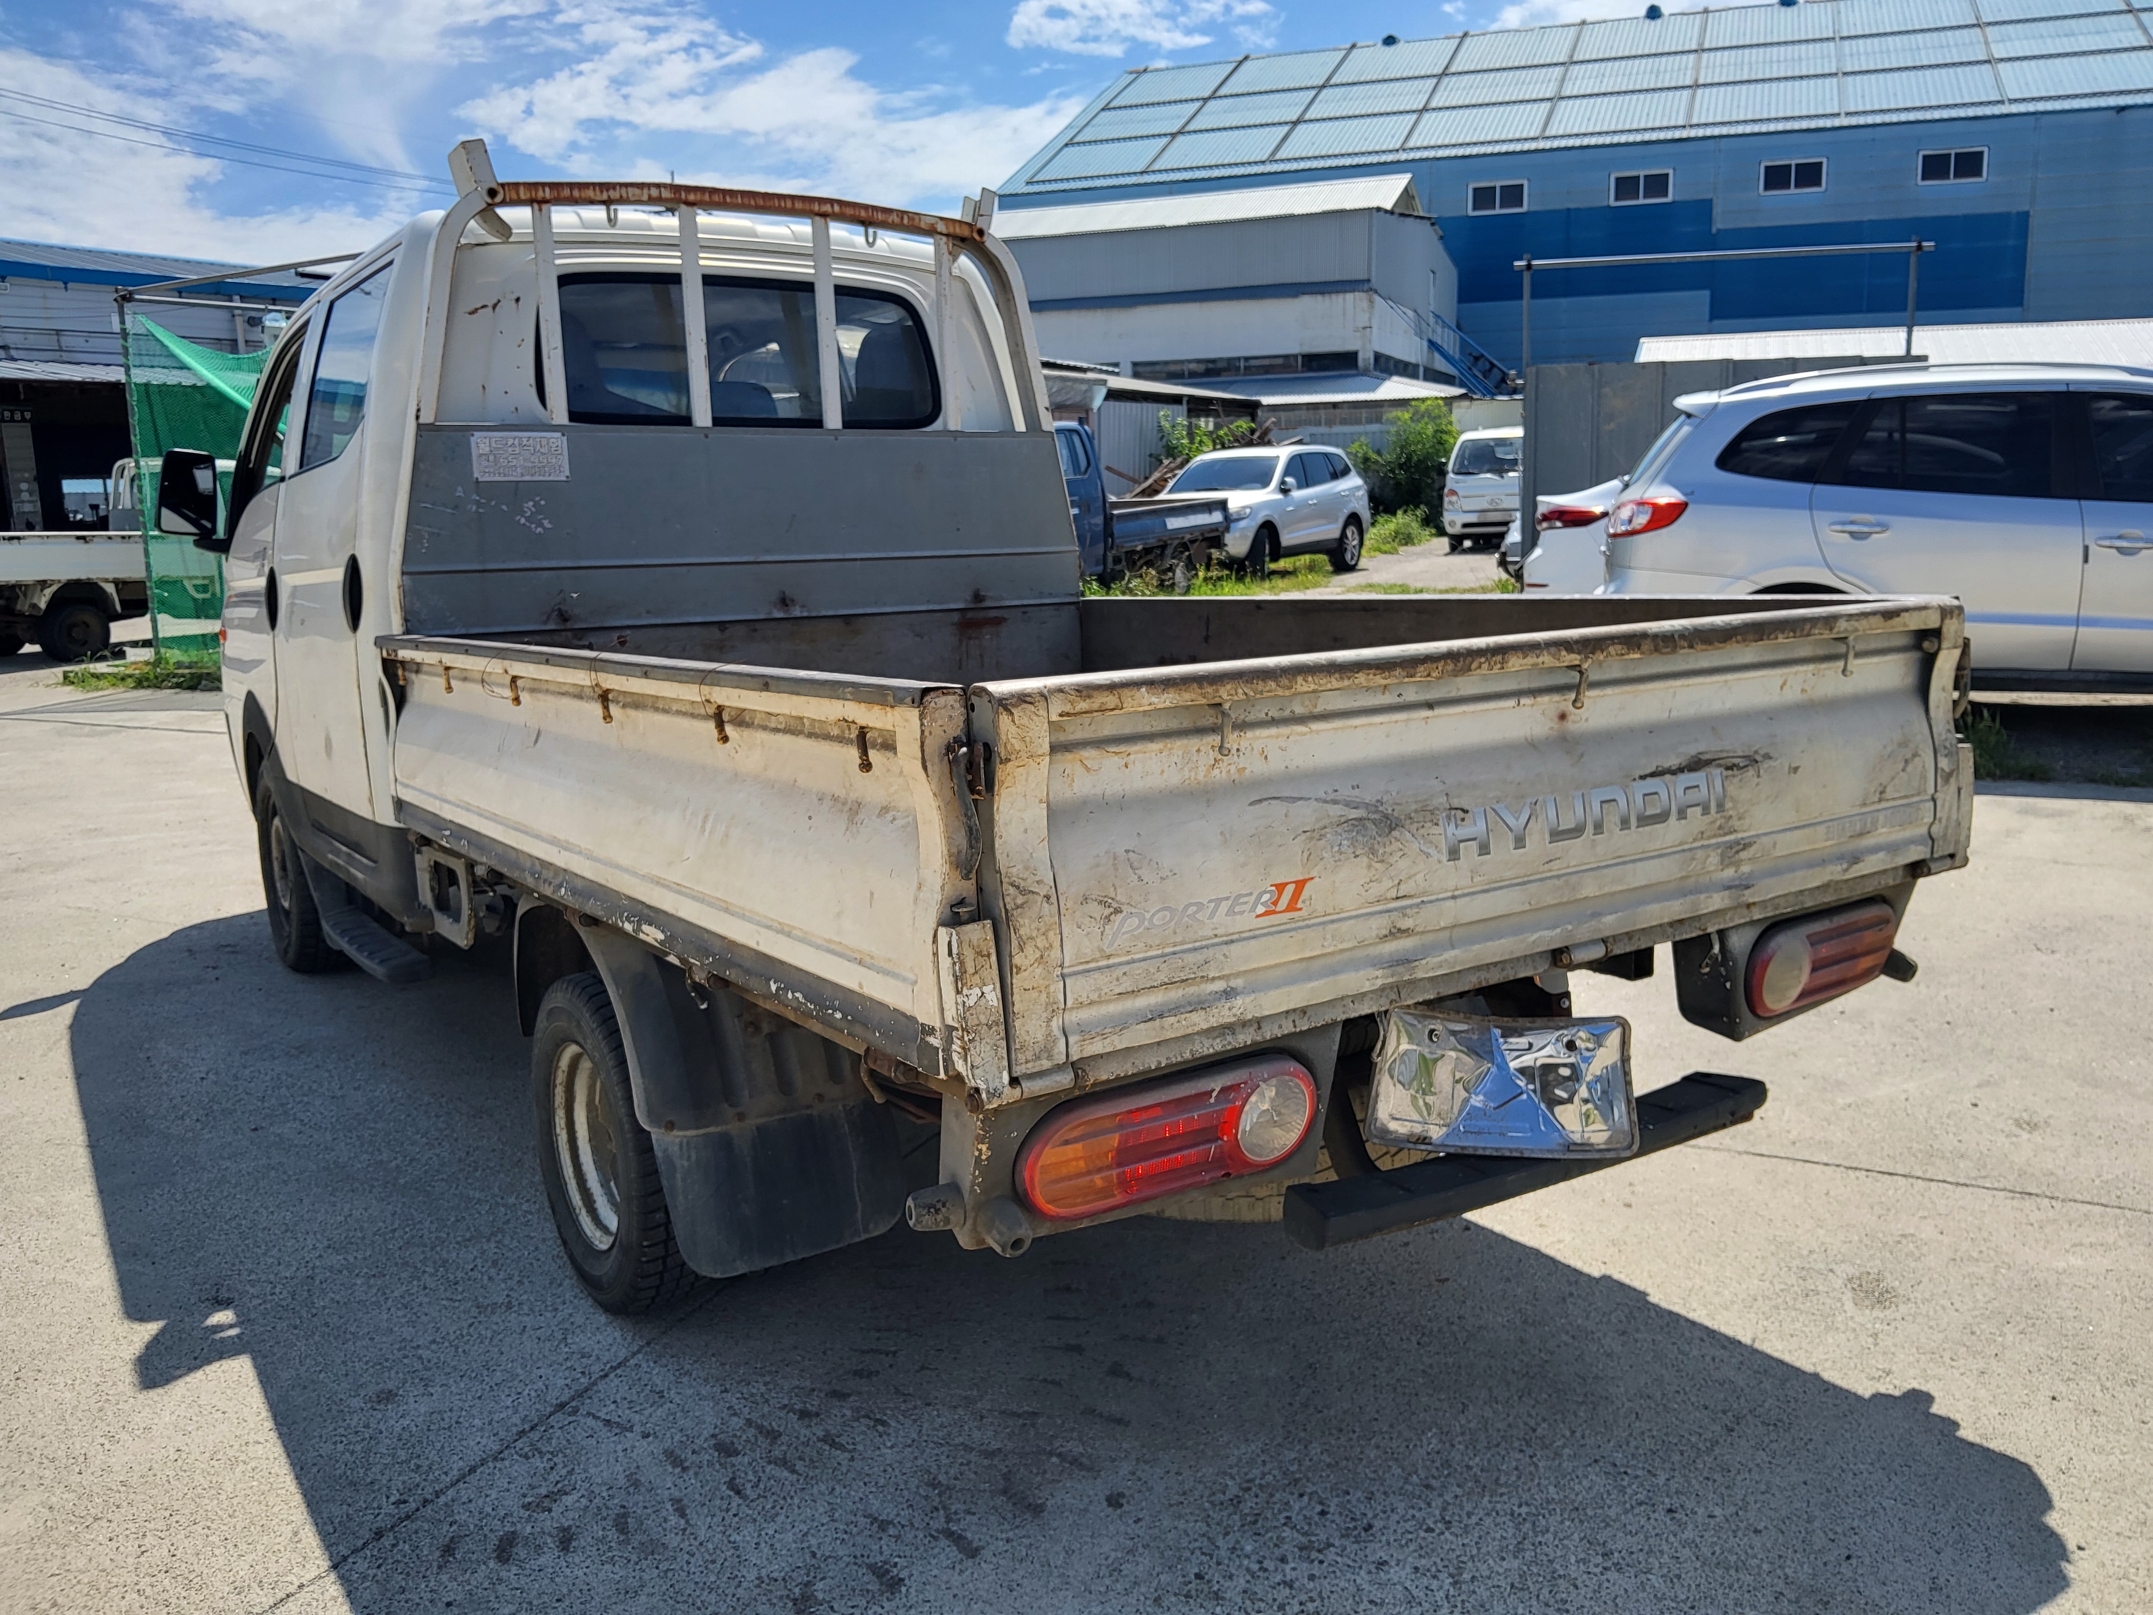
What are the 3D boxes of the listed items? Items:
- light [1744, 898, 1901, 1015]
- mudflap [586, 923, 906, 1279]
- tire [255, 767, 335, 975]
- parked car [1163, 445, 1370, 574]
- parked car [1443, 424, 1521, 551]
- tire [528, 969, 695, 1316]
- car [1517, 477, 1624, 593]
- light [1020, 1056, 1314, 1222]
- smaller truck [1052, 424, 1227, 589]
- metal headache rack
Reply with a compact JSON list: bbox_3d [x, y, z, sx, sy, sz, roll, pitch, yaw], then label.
[{"bbox_3d":[1.045,0.208,2.276,0.365,0.125,0.070,-8,10,-34],"label":"light"},{"bbox_3d":[-0.491,0.405,2.446,0.380,0.470,0.380,-8,12,-34],"label":"mudflap"},{"bbox_3d":[-2.253,0.153,4.740,0.195,0.645,0.645,-8,12,-34],"label":"tire"},{"bbox_3d":[2.328,-3.978,21.646,1.890,1.730,4.670,4,11,31],"label":"parked car"},{"bbox_3d":[7.525,-5.351,27.550,1.740,1.970,5.100,3,12,22],"label":"parked car"},{"bbox_3d":[-0.728,0.531,2.619,0.150,0.560,0.560,-8,12,-34],"label":"tire"},{"bbox_3d":[5.307,-1.662,10.367,1.780,1.450,4.530,-9,13,-39],"label":"car"},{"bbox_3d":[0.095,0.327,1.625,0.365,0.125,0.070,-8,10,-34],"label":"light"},{"bbox_3d":[-0.209,-3.120,17.762,1.740,1.970,5.120,5,14,30],"label":"smaller truck"},{"bbox_3d":[-0.679,-1.100,3.508,1.500,0.560,0.140,-8,10,-34],"label":"metal headache rack"}]

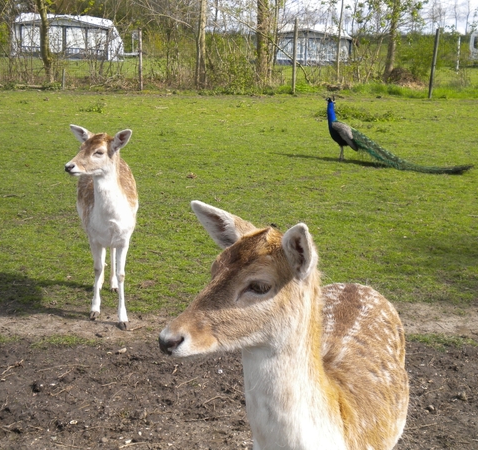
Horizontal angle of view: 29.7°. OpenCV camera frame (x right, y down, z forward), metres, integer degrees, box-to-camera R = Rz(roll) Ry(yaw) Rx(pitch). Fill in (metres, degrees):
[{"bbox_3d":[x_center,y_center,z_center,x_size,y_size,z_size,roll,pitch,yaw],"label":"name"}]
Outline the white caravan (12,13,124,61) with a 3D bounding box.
[{"bbox_3d":[-9.952,-10.880,52.300,5.700,2.600,3.700,3,12,6],"label":"white caravan"}]

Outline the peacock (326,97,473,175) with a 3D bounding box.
[{"bbox_3d":[2.066,-1.199,11.619,1.897,0.830,0.340,6,13,19],"label":"peacock"}]

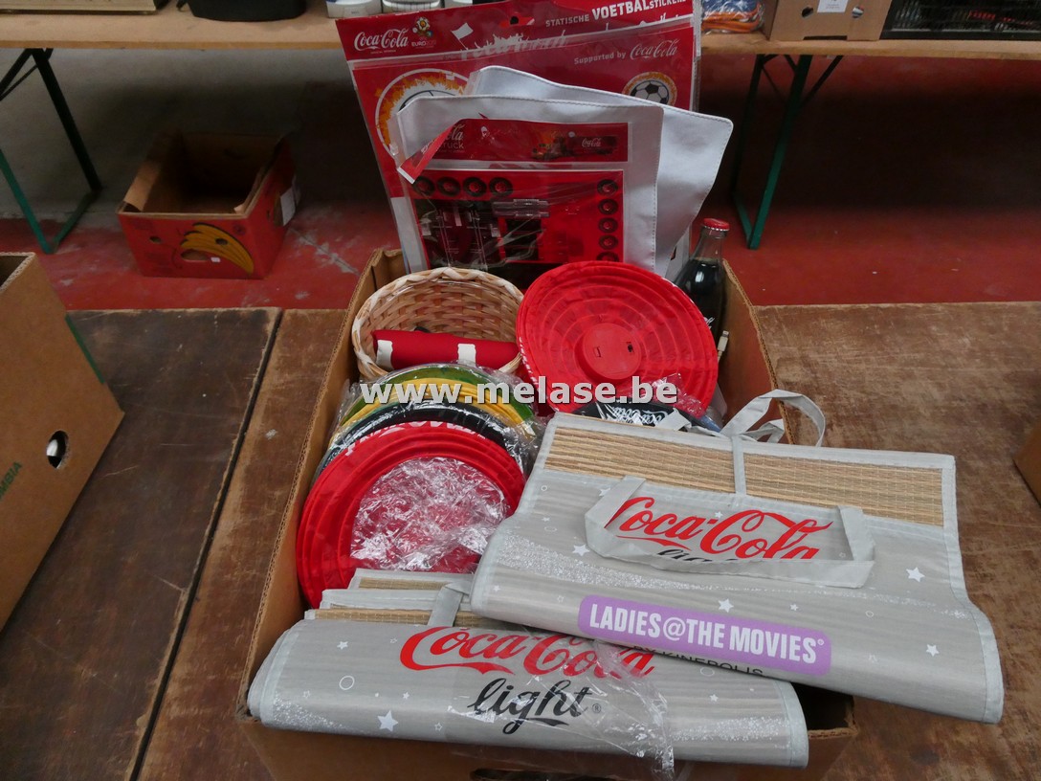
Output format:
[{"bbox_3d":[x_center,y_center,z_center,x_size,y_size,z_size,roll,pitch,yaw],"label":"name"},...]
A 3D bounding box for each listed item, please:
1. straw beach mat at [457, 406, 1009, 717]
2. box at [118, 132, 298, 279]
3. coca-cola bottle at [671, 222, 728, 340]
[{"bbox_3d":[0.165,0.112,0.586,0.354,0.050,0.233,6,46,17],"label":"straw beach mat"},{"bbox_3d":[-1.064,-0.655,2.531,0.400,0.240,0.536,1,46,-2],"label":"box"},{"bbox_3d":[0.208,-0.098,0.844,0.060,0.208,0.060,3,34,-1],"label":"coca-cola bottle"}]

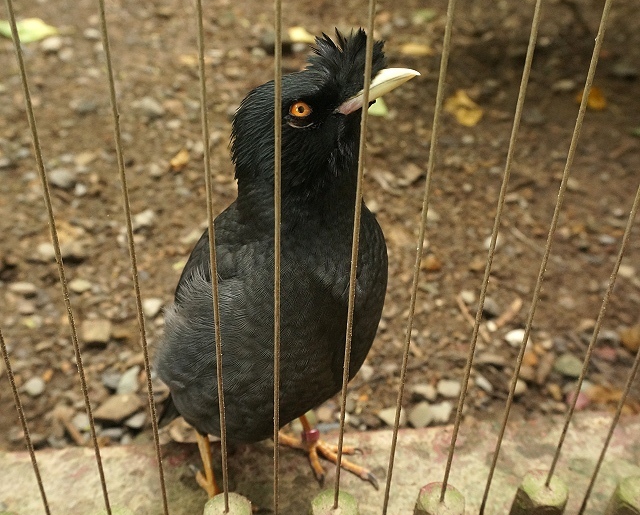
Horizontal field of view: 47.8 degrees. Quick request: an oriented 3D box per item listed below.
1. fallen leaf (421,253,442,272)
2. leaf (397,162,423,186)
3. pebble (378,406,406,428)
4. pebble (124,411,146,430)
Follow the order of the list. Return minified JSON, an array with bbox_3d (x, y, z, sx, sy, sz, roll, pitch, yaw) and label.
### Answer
[{"bbox_3d":[0.083,0.004,0.539,0.015,0.007,0.012,2,33,0],"label":"fallen leaf"},{"bbox_3d":[0.083,-0.076,0.657,0.022,0.011,0.024,2,33,0],"label":"leaf"},{"bbox_3d":[0.040,0.088,0.394,0.015,0.009,0.010,2,33,0],"label":"pebble"},{"bbox_3d":[-0.099,0.087,0.386,0.011,0.006,0.008,-15,37,-25],"label":"pebble"}]

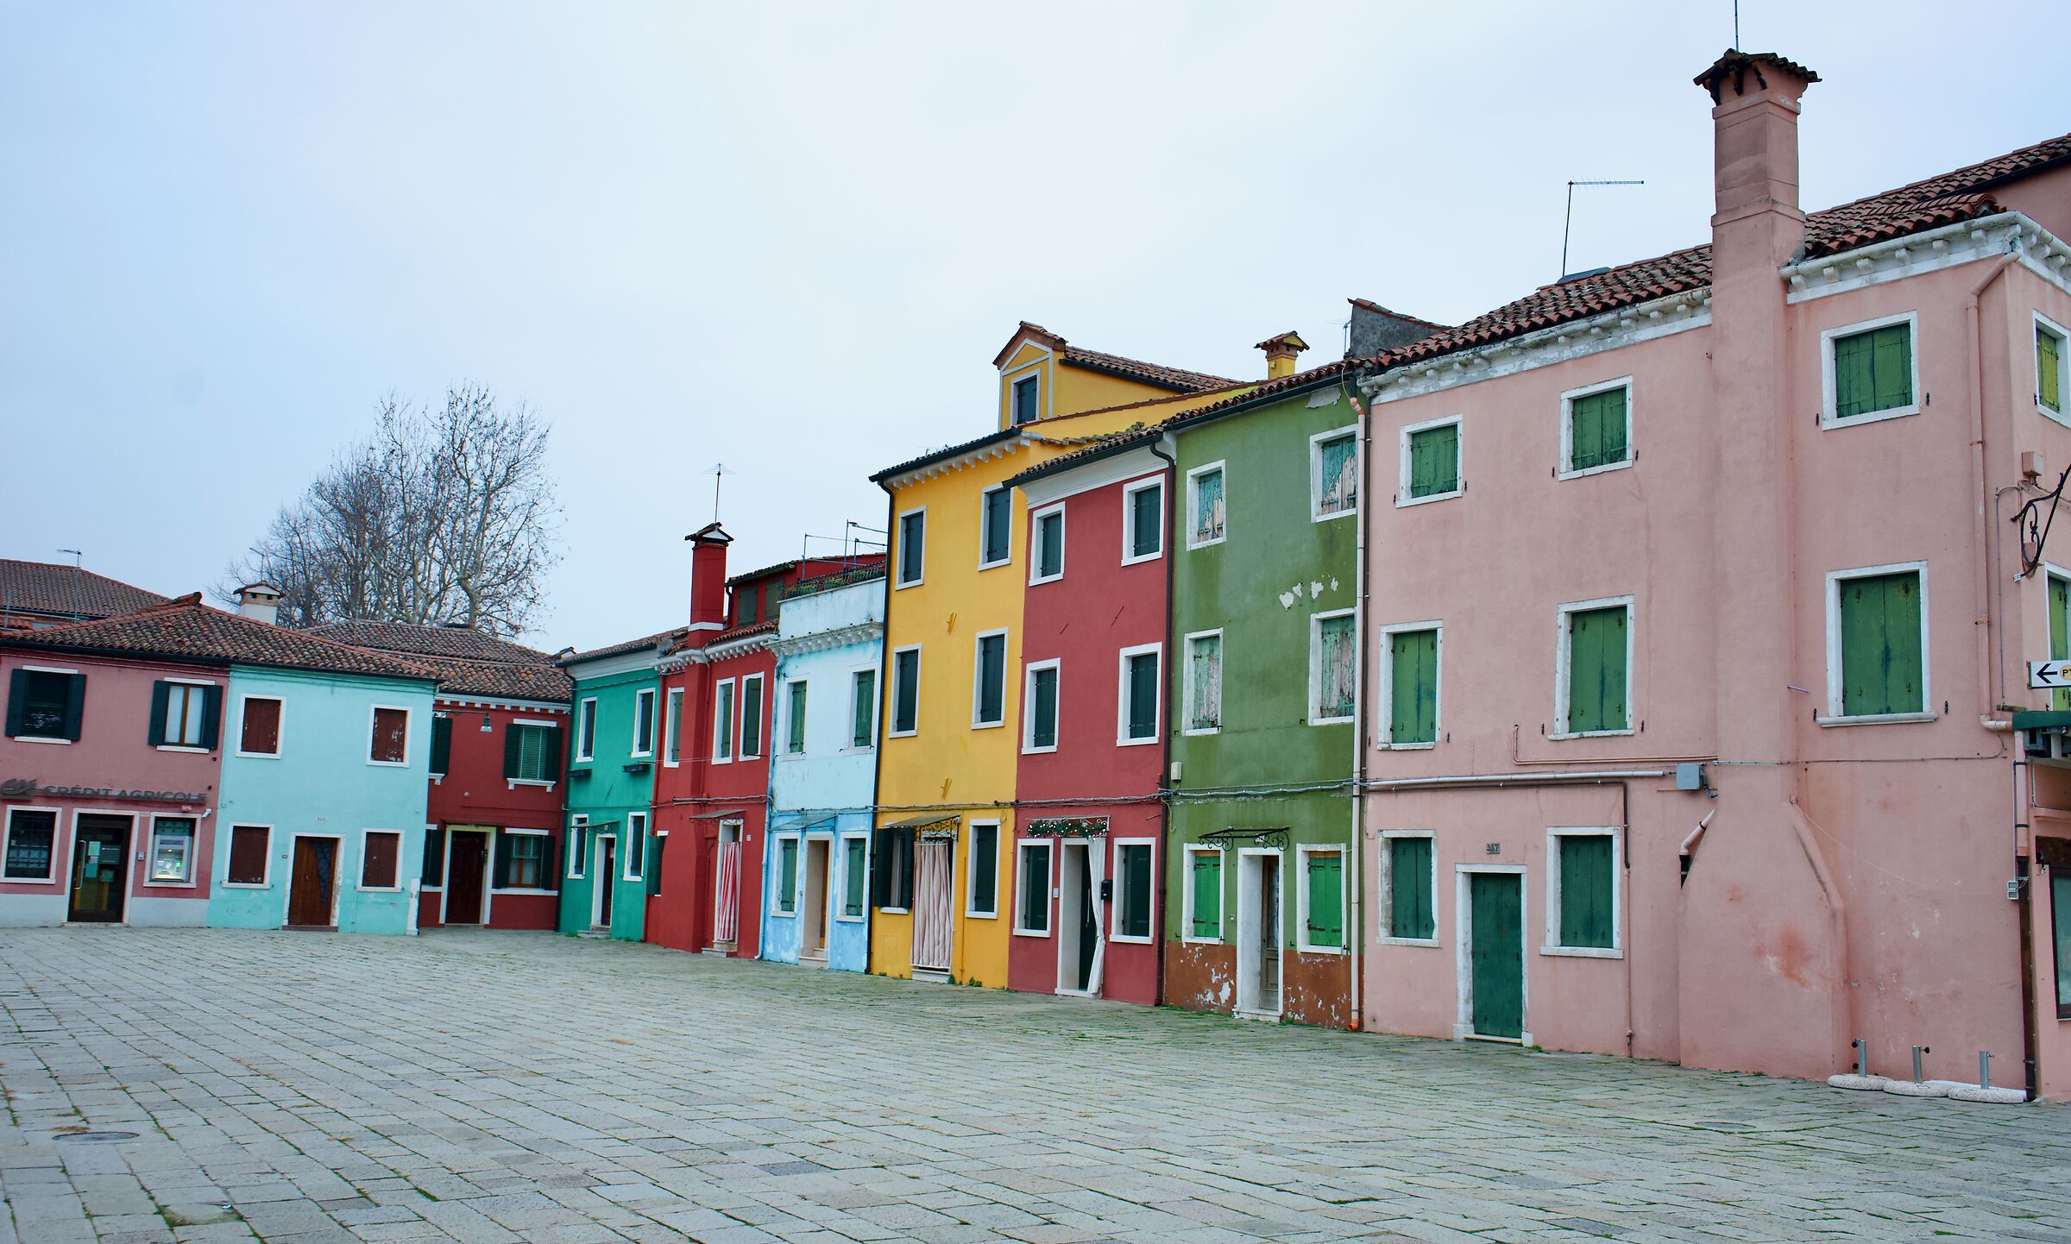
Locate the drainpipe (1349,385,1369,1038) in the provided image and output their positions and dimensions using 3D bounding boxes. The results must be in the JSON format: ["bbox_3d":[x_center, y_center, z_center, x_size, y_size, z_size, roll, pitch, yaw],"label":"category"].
[{"bbox_3d":[3.890,0.843,22.249,0.180,8.061,0.130,7,-10,-34],"label":"drainpipe"}]

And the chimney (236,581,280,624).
[{"bbox_3d":[-18.986,-0.396,45.000,0.950,1.100,0.850,7,-10,-33],"label":"chimney"}]

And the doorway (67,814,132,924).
[{"bbox_3d":[-19.243,5.081,37.895,1.070,2.220,0.200,7,-10,-33],"label":"doorway"}]

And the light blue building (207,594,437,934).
[{"bbox_3d":[-17.488,3.522,43.469,4.361,7.200,7.000,7,-10,-33],"label":"light blue building"}]

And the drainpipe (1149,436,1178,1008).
[{"bbox_3d":[1.695,1.364,25.289,0.280,7.845,0.150,7,-10,-34],"label":"drainpipe"}]

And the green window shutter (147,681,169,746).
[{"bbox_3d":[-18.455,1.928,38.712,0.350,1.360,0.050,7,-10,-33],"label":"green window shutter"}]

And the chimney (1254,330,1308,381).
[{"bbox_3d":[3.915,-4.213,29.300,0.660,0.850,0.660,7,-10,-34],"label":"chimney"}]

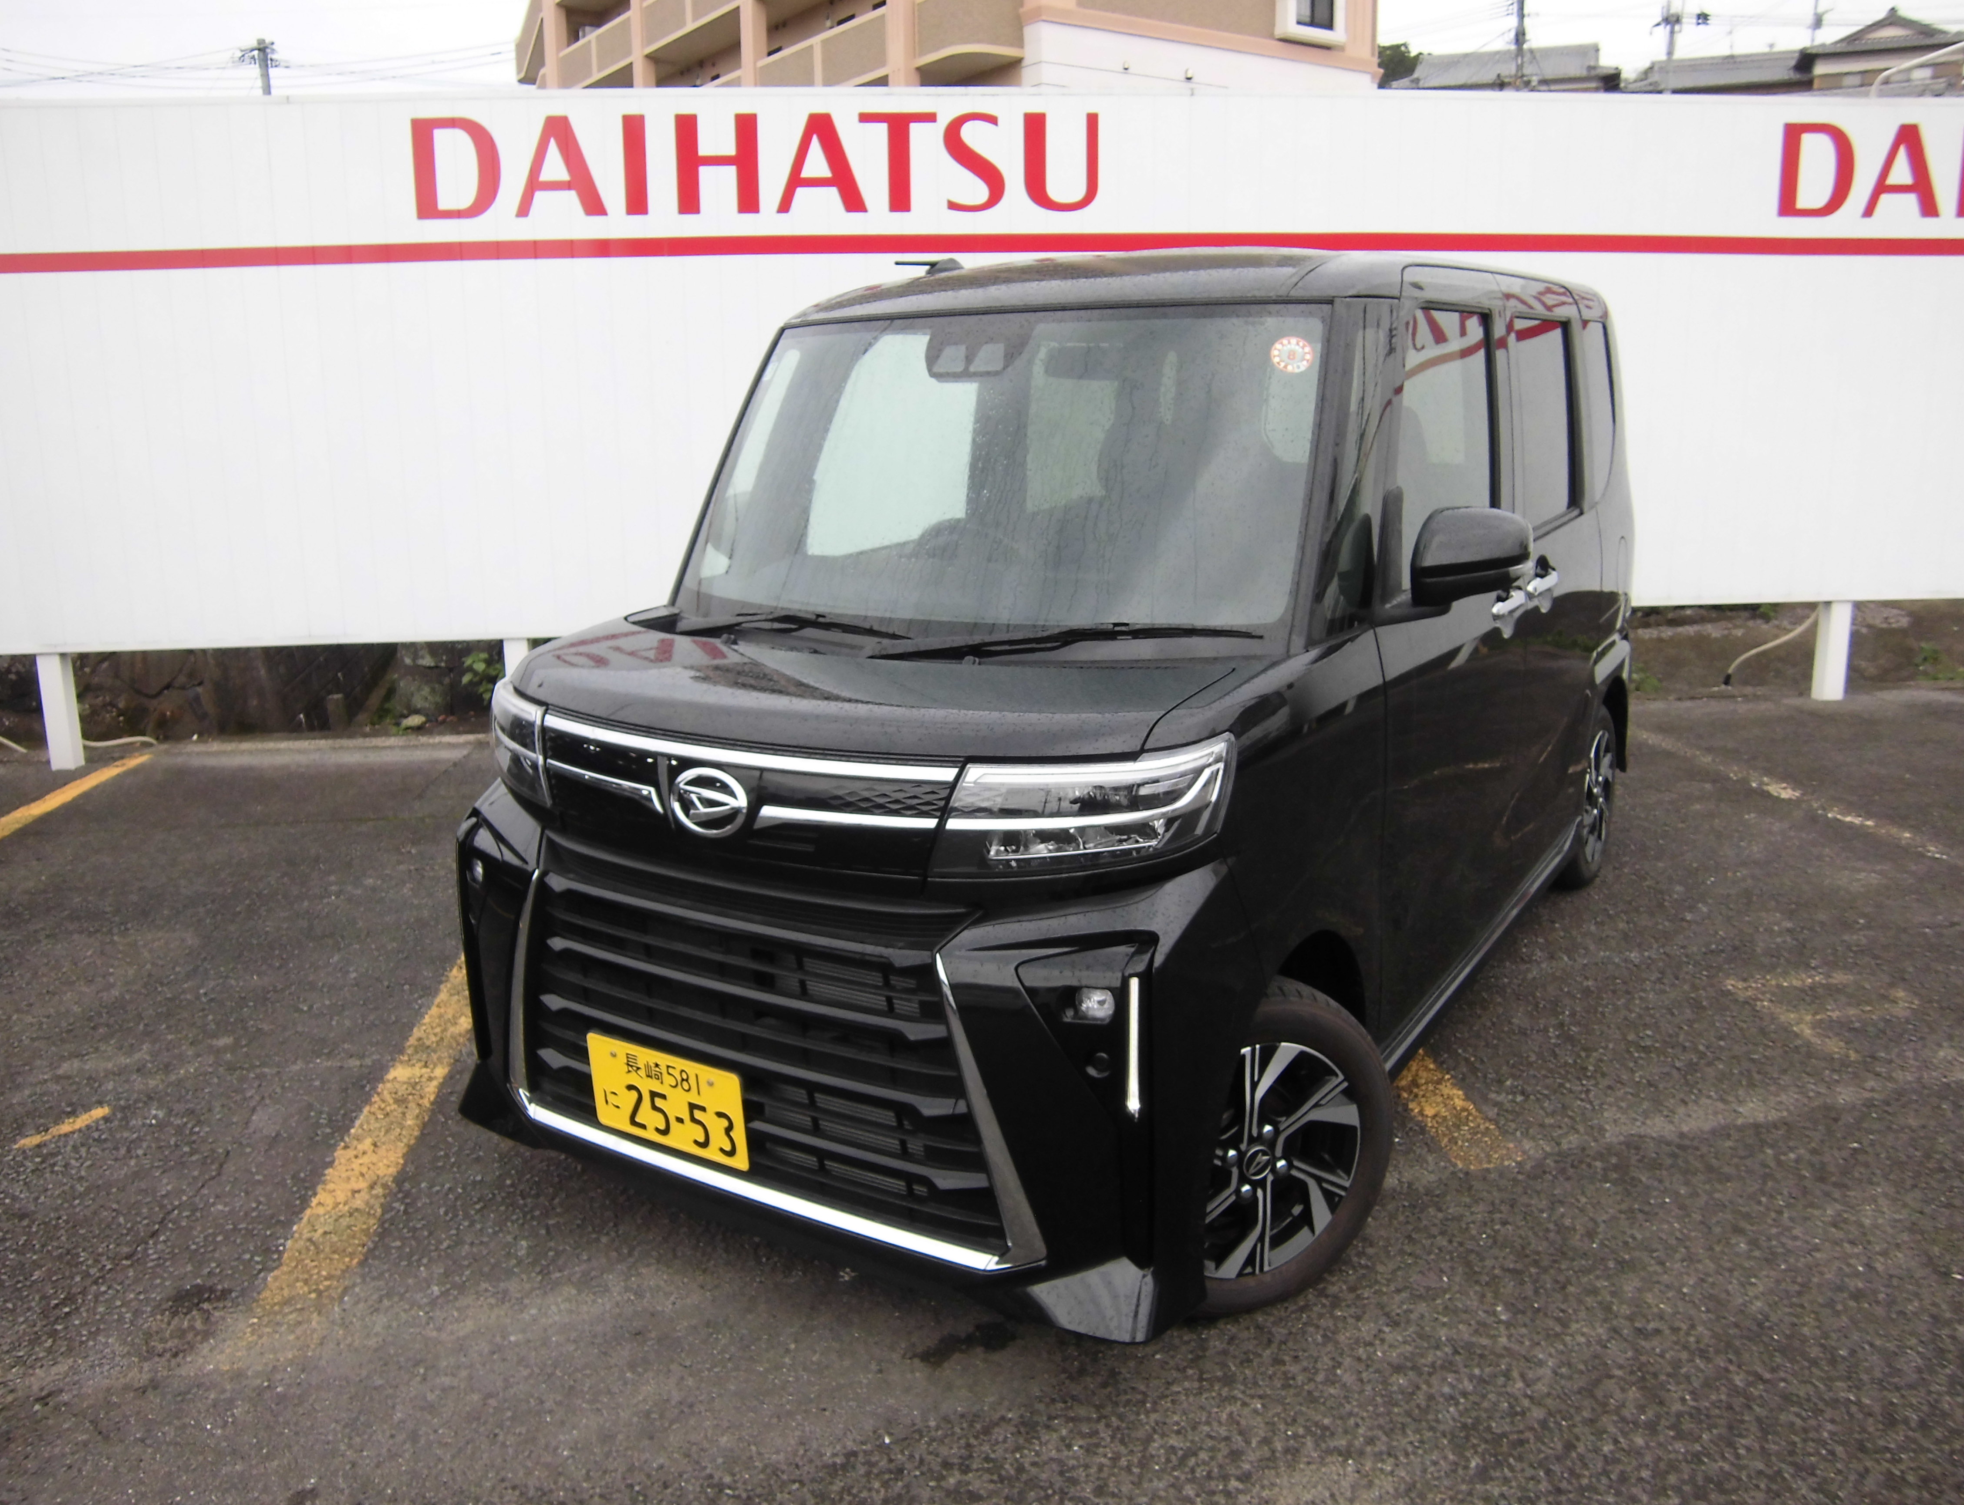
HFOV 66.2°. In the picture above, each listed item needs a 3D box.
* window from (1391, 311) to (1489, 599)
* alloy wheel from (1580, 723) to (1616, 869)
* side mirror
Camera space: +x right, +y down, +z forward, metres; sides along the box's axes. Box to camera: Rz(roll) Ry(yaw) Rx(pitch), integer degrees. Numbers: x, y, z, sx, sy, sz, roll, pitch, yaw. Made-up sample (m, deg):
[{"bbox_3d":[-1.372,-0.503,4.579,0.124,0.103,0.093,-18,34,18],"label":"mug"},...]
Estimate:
[{"bbox_3d":[0.914,-0.609,2.960,0.040,0.520,0.630,1,13,34],"label":"window"},{"bbox_3d":[1.781,0.125,4.496,0.125,0.410,0.410,7,16,31],"label":"alloy wheel"},{"bbox_3d":[0.815,-0.329,2.499,0.185,0.160,0.120,7,16,31],"label":"side mirror"}]

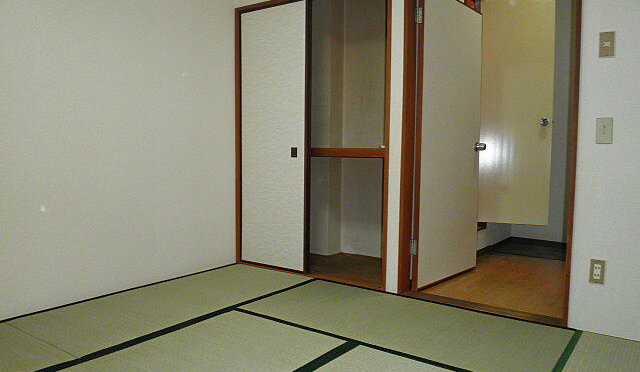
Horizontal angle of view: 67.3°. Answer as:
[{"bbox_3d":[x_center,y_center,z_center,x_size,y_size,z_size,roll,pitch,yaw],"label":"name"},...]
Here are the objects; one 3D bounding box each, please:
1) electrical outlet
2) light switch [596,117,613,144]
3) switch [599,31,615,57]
[{"bbox_3d":[1.398,0.433,2.424,0.070,0.120,0.012,3,5,36],"label":"electrical outlet"},{"bbox_3d":[1.405,-0.272,2.375,0.070,0.120,0.012,3,5,36],"label":"light switch"},{"bbox_3d":[1.402,-0.692,2.349,0.070,0.120,0.012,3,5,36],"label":"switch"}]

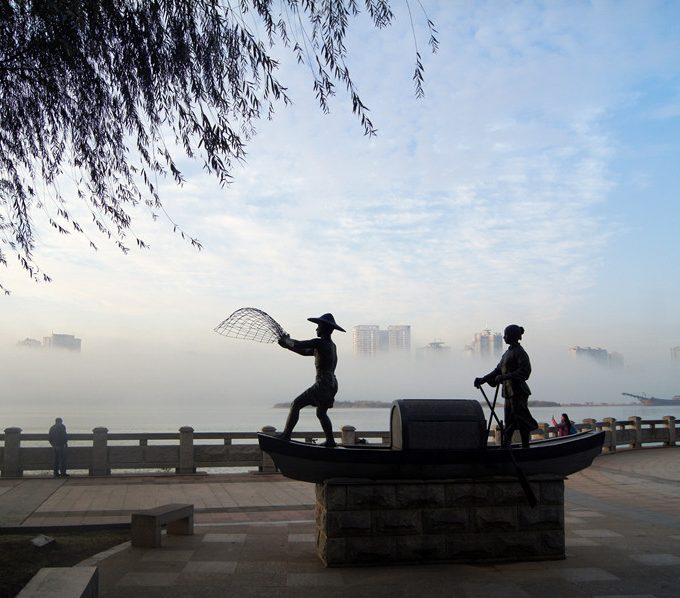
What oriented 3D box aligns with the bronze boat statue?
[{"bbox_3d":[1.252,1.879,9.074,4.675,1.056,1.080,1,-9,-8],"label":"bronze boat statue"}]

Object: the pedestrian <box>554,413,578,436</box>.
[{"bbox_3d":[6.563,4.155,19.600,0.680,1.597,0.500,1,-9,-6],"label":"pedestrian"}]

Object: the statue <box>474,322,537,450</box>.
[{"bbox_3d":[2.281,1.207,9.321,0.880,1.725,0.620,2,-9,-12],"label":"statue"}]

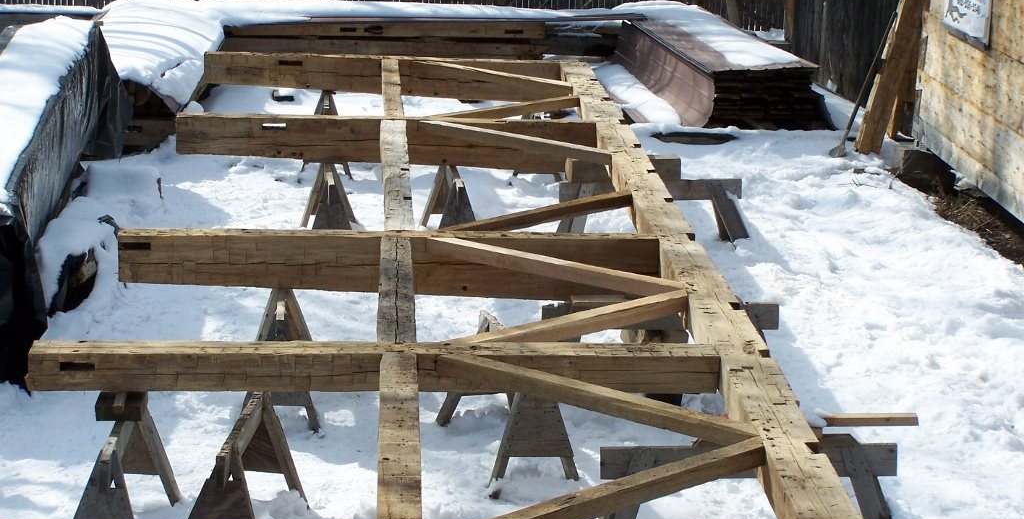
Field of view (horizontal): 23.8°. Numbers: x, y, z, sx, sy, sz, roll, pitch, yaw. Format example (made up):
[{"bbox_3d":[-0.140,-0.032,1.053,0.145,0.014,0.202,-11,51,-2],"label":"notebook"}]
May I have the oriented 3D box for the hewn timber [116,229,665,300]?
[{"bbox_3d":[-0.617,0.035,13.204,3.016,0.343,0.181,0,12,-3],"label":"hewn timber"}]

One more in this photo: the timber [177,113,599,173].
[{"bbox_3d":[-0.837,-0.816,17.178,3.046,0.364,0.176,0,12,-3],"label":"timber"}]

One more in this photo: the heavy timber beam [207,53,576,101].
[{"bbox_3d":[-1.012,-1.520,20.390,3.064,0.348,0.181,0,12,-3],"label":"heavy timber beam"}]

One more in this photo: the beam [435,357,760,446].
[{"bbox_3d":[0.361,0.589,10.103,1.703,0.079,0.114,12,16,42],"label":"beam"}]

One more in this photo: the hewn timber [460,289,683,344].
[{"bbox_3d":[0.291,0.306,11.404,1.663,0.079,0.109,-11,17,-44],"label":"hewn timber"}]

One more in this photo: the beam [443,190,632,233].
[{"bbox_3d":[0.191,-0.248,13.964,0.112,0.079,1.739,11,16,38],"label":"beam"}]

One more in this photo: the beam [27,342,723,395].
[{"bbox_3d":[-0.573,0.479,10.740,3.051,0.169,0.215,0,12,-3],"label":"beam"}]

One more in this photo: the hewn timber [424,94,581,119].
[{"bbox_3d":[-0.042,-1.083,17.809,0.104,0.079,1.666,12,16,42],"label":"hewn timber"}]

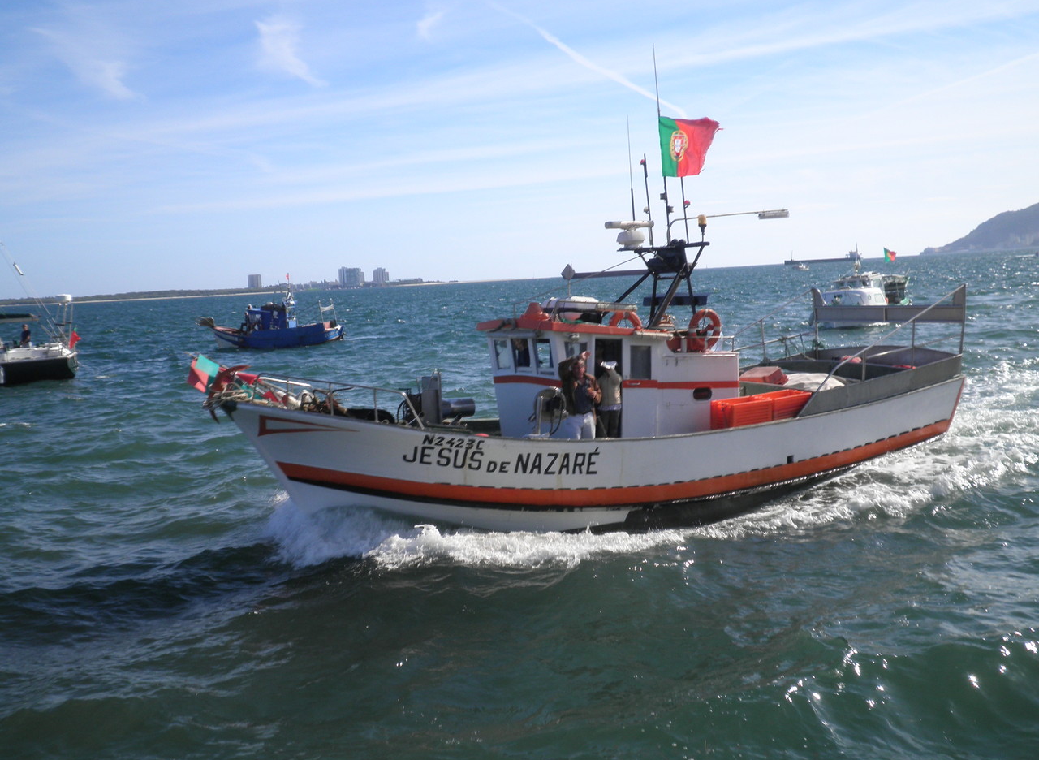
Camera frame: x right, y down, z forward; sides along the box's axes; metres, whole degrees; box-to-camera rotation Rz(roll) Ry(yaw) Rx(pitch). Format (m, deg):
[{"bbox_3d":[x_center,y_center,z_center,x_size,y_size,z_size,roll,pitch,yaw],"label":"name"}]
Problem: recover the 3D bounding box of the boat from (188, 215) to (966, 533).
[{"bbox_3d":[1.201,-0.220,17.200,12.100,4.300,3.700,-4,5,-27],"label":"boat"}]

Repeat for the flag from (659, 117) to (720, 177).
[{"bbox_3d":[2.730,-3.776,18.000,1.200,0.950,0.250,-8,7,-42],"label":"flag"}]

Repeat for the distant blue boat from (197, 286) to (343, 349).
[{"bbox_3d":[-14.113,-3.476,63.000,7.900,3.400,2.600,-3,5,7],"label":"distant blue boat"}]

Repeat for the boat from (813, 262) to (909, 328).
[{"bbox_3d":[15.440,-3.892,50.000,2.600,2.950,7.000,1,7,40],"label":"boat"}]

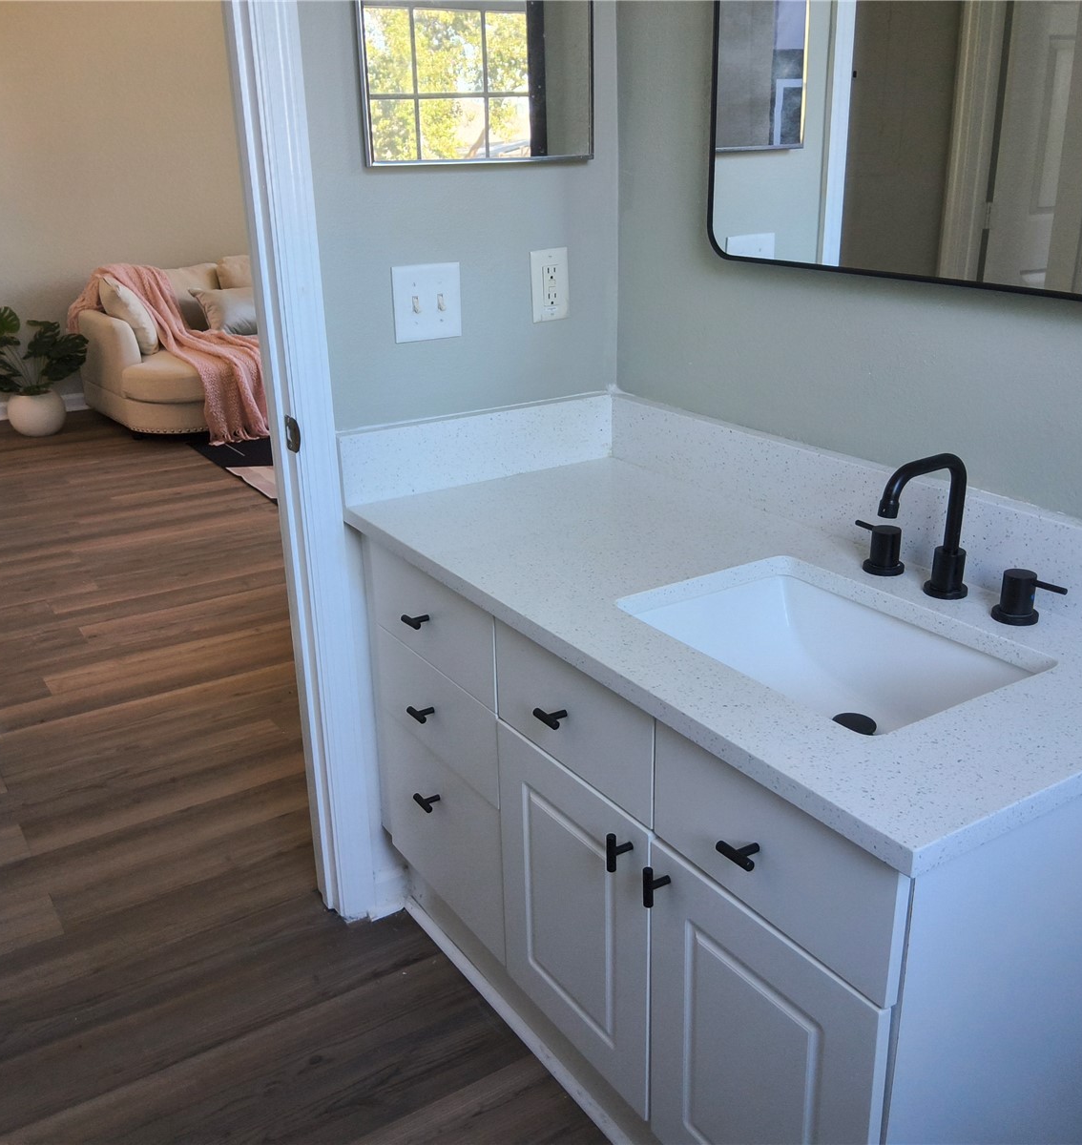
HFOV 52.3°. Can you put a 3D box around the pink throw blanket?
[{"bbox_3d":[-2.005,-1.245,6.055,0.924,0.813,1.225,-14,24,-29],"label":"pink throw blanket"}]

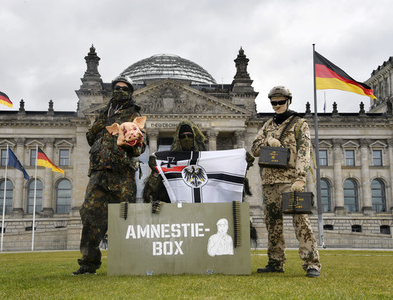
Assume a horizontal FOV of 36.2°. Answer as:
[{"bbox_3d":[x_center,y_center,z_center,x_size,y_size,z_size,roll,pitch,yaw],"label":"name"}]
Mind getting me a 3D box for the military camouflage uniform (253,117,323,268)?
[{"bbox_3d":[0.889,0.415,5.939,0.610,1.540,0.420,-3,-10,18],"label":"military camouflage uniform"}]

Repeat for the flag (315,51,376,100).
[{"bbox_3d":[21.778,-10.889,87.828,8.600,7.200,1.800,0,-9,0],"label":"flag"}]

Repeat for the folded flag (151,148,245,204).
[{"bbox_3d":[0.039,0.252,5.833,0.900,0.550,0.140,0,-9,0],"label":"folded flag"}]

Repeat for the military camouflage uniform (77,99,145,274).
[{"bbox_3d":[-0.806,0.331,5.701,0.660,1.600,0.470,0,-9,-3],"label":"military camouflage uniform"}]

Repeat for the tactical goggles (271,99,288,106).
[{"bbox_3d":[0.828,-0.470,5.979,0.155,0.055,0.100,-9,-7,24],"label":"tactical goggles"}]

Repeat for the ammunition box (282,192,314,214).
[{"bbox_3d":[0.979,0.514,5.792,0.285,0.195,0.150,-2,-12,15],"label":"ammunition box"}]

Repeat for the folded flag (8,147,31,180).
[{"bbox_3d":[-24.817,1.947,83.779,3.100,4.700,0.900,1,-9,-5],"label":"folded flag"}]

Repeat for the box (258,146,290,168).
[{"bbox_3d":[0.741,0.075,5.761,0.280,0.185,0.150,2,-14,18],"label":"box"}]

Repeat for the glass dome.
[{"bbox_3d":[-8.044,-15.069,172.634,39.000,23.500,39.000,0,-9,0],"label":"glass dome"}]

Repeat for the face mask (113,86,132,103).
[{"bbox_3d":[-0.712,-0.532,5.780,0.170,0.165,0.130,-1,-9,6],"label":"face mask"}]

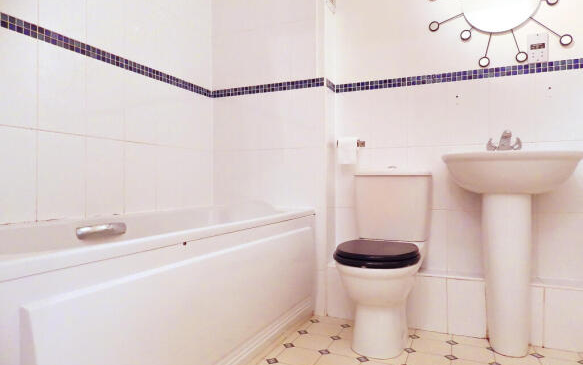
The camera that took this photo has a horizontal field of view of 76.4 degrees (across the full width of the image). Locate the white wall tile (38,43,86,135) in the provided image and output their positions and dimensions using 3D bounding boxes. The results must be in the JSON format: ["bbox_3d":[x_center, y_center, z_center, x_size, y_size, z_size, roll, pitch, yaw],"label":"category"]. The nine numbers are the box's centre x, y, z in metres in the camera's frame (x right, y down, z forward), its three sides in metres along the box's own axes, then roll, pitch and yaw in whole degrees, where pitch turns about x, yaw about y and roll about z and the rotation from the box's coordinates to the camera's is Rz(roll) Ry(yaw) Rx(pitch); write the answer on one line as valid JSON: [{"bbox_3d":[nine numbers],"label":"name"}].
[{"bbox_3d":[-0.915,-0.368,1.481,0.010,0.340,0.200,0,0,24],"label":"white wall tile"}]

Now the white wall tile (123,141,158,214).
[{"bbox_3d":[-0.749,-0.028,1.839,0.015,0.334,0.200,0,0,24],"label":"white wall tile"}]

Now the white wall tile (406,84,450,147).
[{"bbox_3d":[0.743,-0.369,2.037,0.200,0.345,0.010,0,0,24],"label":"white wall tile"}]

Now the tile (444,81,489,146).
[{"bbox_3d":[0.907,-0.360,1.920,0.200,0.334,0.015,0,0,24],"label":"tile"}]

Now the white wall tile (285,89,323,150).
[{"bbox_3d":[0.067,-0.368,2.120,0.228,0.345,0.010,0,0,24],"label":"white wall tile"}]

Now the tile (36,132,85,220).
[{"bbox_3d":[-0.914,-0.028,1.475,0.015,0.334,0.200,0,0,24],"label":"tile"}]

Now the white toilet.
[{"bbox_3d":[0.452,0.337,1.787,0.390,0.800,0.680,0,0,24],"label":"white toilet"}]

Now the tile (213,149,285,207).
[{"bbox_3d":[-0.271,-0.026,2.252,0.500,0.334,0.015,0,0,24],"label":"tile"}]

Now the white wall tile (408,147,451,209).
[{"bbox_3d":[0.743,-0.024,2.036,0.200,0.345,0.010,0,0,24],"label":"white wall tile"}]

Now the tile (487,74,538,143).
[{"bbox_3d":[1.089,-0.359,1.838,0.203,0.334,0.015,0,0,24],"label":"tile"}]

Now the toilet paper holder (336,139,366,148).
[{"bbox_3d":[0.341,-0.223,2.127,0.150,0.045,0.075,0,0,24],"label":"toilet paper holder"}]

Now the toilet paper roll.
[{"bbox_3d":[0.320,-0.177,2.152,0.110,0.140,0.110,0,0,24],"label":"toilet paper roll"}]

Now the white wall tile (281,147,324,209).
[{"bbox_3d":[0.074,-0.025,2.096,0.240,0.334,0.015,0,0,24],"label":"white wall tile"}]

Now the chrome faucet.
[{"bbox_3d":[1.001,-0.186,1.743,0.145,0.115,0.130,0,0,24],"label":"chrome faucet"}]

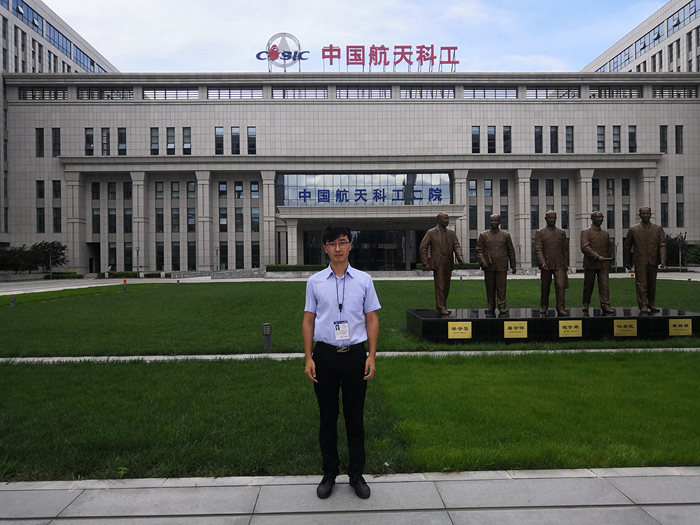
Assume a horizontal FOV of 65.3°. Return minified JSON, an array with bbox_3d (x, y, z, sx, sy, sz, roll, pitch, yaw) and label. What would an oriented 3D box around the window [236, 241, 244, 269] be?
[{"bbox_3d":[-13.979,-0.877,69.388,1.000,3.507,0.150,-1,0,-2],"label":"window"}]

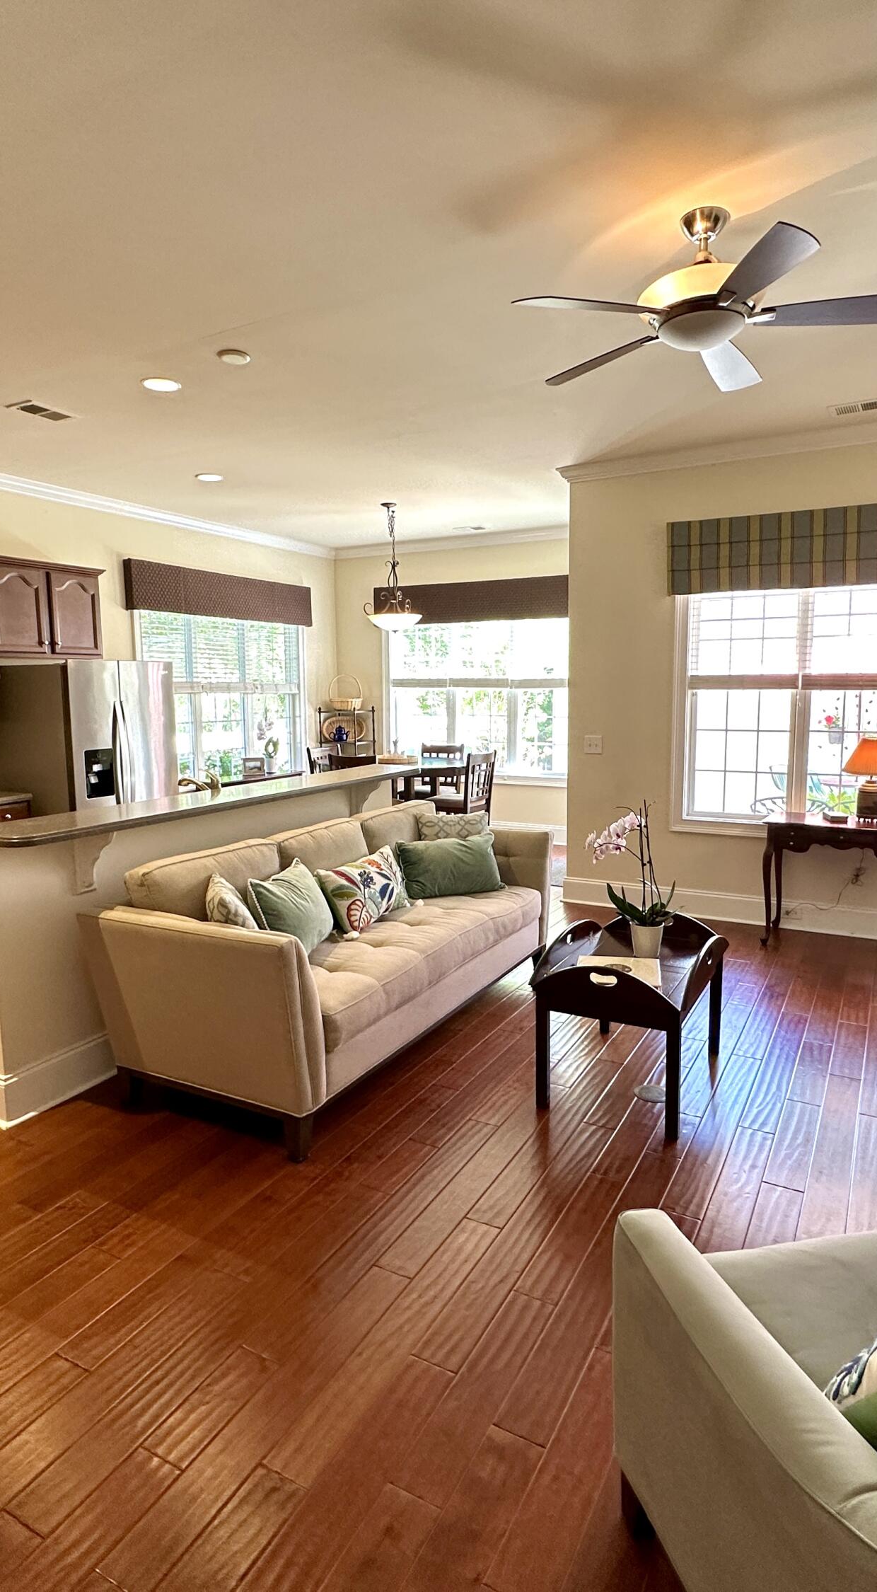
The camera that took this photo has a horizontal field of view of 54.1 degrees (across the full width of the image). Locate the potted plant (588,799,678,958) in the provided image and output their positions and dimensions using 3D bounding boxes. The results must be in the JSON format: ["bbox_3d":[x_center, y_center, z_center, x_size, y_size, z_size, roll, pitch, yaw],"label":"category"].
[{"bbox_3d":[0.822,0.353,3.667,0.350,0.660,0.280,0,7,0],"label":"potted plant"}]

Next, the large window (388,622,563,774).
[{"bbox_3d":[0.405,-1.028,8.732,2.330,1.790,0.120,4,8,29],"label":"large window"}]

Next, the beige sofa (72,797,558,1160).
[{"bbox_3d":[-0.367,0.631,4.067,1.050,0.930,2.280,4,8,29],"label":"beige sofa"}]

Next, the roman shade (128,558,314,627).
[{"bbox_3d":[-1.938,-1.837,7.956,0.100,0.394,2.340,4,8,29],"label":"roman shade"}]

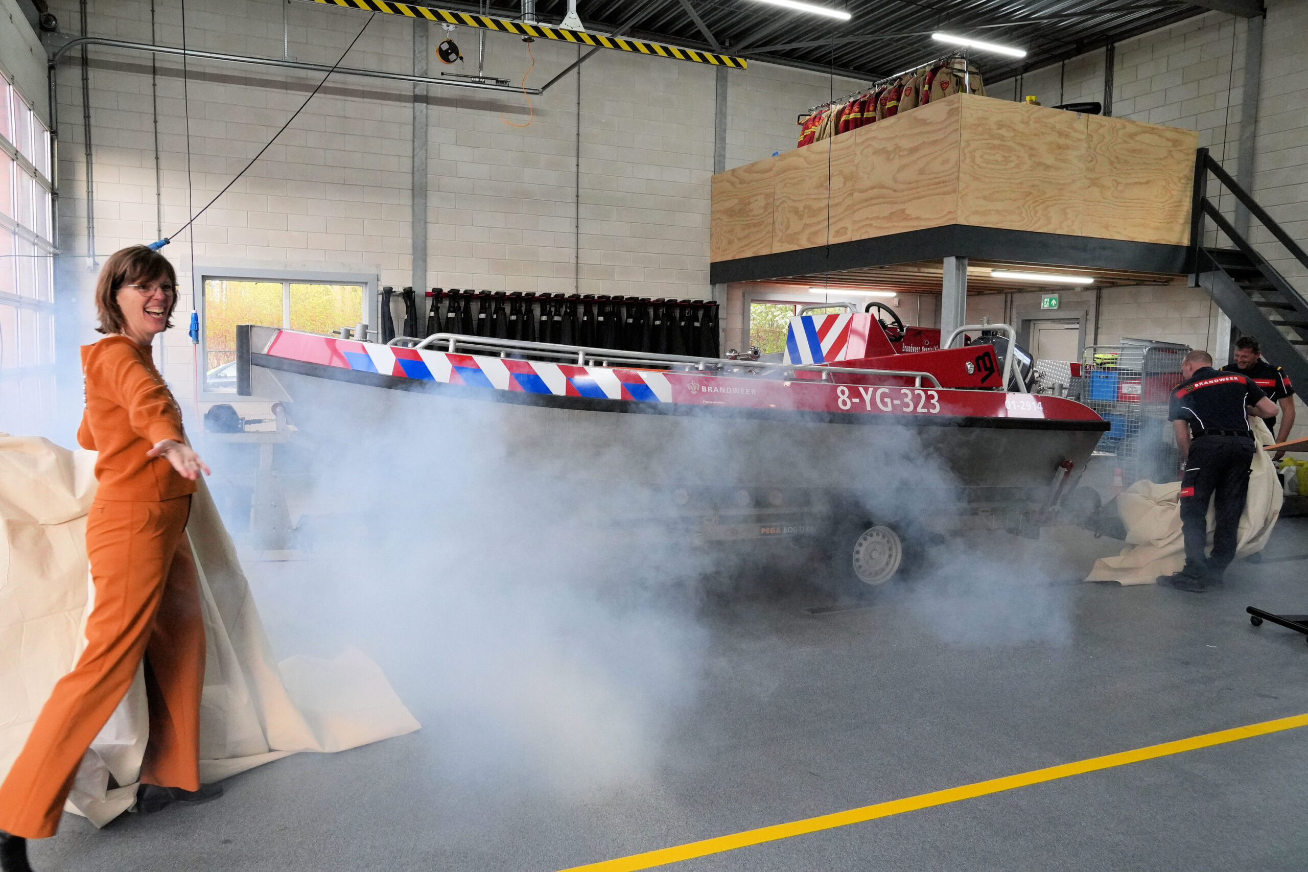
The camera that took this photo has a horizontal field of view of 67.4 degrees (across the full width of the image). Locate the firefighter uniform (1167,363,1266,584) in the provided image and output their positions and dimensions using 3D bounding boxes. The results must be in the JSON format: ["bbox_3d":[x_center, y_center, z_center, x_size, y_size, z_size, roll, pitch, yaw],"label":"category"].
[{"bbox_3d":[4.066,0.258,7.120,0.580,1.480,0.450,2,5,8],"label":"firefighter uniform"}]

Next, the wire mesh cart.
[{"bbox_3d":[5.357,-0.146,10.977,0.730,1.732,0.780,-1,6,-24],"label":"wire mesh cart"}]

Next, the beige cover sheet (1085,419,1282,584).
[{"bbox_3d":[3.989,0.423,7.389,1.400,1.200,1.250,3,6,24],"label":"beige cover sheet"}]

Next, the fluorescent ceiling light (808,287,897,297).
[{"bbox_3d":[2.837,-2.028,13.900,1.570,0.090,0.100,-1,6,-24],"label":"fluorescent ceiling light"}]

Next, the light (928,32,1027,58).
[{"bbox_3d":[4.219,-5.042,12.668,1.570,0.090,0.100,-1,6,-24],"label":"light"}]

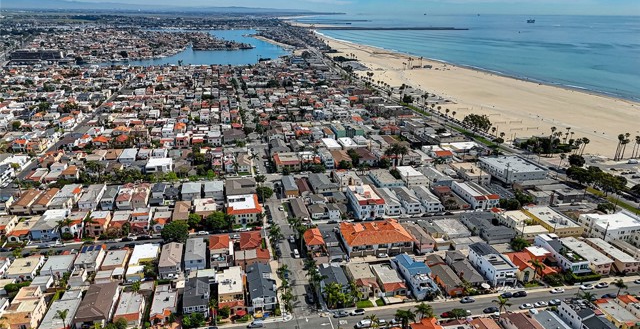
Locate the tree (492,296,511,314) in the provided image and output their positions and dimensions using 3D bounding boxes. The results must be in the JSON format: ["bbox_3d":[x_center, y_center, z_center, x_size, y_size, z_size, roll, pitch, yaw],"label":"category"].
[{"bbox_3d":[57.927,44.807,146.312,5.700,7.500,5.700,-3,19,-10],"label":"tree"}]

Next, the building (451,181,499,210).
[{"bbox_3d":[84.710,16.200,253.240,13.270,6.900,24.190,-4,19,-12],"label":"building"}]

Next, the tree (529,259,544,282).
[{"bbox_3d":[77.198,38.480,165.477,5.519,8.155,5.519,-3,19,-11],"label":"tree"}]

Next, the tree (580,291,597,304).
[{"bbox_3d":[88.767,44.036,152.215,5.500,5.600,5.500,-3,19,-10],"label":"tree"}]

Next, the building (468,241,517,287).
[{"bbox_3d":[63.773,36.988,172.029,8.400,6.700,19.000,-3,19,-11],"label":"building"}]

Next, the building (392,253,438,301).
[{"bbox_3d":[34.230,39.227,163.828,8.300,7.200,19.500,-3,19,-11],"label":"building"}]

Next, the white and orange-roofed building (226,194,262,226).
[{"bbox_3d":[-35.819,21.129,218.888,15.000,6.100,22.300,-3,19,-11],"label":"white and orange-roofed building"}]

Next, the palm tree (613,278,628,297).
[{"bbox_3d":[99.844,42.296,154.184,5.307,8.293,5.307,-3,19,-11],"label":"palm tree"}]

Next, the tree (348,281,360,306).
[{"bbox_3d":[12.190,45.310,161.040,4.200,8.800,4.200,-4,19,-12],"label":"tree"}]

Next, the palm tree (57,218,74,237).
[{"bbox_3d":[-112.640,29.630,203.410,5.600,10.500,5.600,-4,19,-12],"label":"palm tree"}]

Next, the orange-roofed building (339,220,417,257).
[{"bbox_3d":[22.545,29.842,190.644,26.200,7.600,22.800,-3,19,-10],"label":"orange-roofed building"}]

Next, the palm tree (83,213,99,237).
[{"bbox_3d":[-96.911,26.041,194.863,6.300,10.800,6.300,-3,19,-10],"label":"palm tree"}]

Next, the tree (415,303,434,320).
[{"bbox_3d":[34.680,49.230,153.450,5.600,6.400,5.600,-4,19,-12],"label":"tree"}]

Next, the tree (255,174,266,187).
[{"bbox_3d":[-32.603,9.155,250.919,6.100,8.300,6.100,-3,19,-10],"label":"tree"}]

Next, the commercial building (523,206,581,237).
[{"bbox_3d":[109.330,27.660,219.730,14.190,6.500,23.790,-4,19,-12],"label":"commercial building"}]

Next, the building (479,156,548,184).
[{"bbox_3d":[113.385,3.434,272.880,26.500,7.100,28.100,-5,19,-14],"label":"building"}]

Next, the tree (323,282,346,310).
[{"bbox_3d":[4.621,42.636,150.465,7.000,8.400,6.300,-3,19,-10],"label":"tree"}]

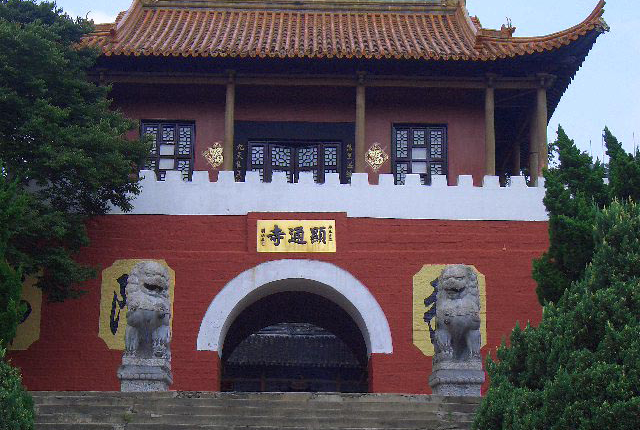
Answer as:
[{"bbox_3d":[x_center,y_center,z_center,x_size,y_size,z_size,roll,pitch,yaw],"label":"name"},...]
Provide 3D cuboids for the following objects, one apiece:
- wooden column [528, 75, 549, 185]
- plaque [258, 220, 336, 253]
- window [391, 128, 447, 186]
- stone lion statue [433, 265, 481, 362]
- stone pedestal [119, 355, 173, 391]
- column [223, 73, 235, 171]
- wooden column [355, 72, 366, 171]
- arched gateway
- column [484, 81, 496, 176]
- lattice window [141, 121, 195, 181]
[{"bbox_3d":[4.604,-1.344,26.247,0.220,3.136,0.220,1,-14,-1],"label":"wooden column"},{"bbox_3d":[-0.456,0.429,24.831,1.526,0.626,0.100,1,-14,-1],"label":"plaque"},{"bbox_3d":[2.128,-1.215,27.187,1.225,1.519,0.120,1,-14,-1],"label":"window"},{"bbox_3d":[2.468,1.839,23.197,0.766,1.785,1.150,1,-14,-1],"label":"stone lion statue"},{"bbox_3d":[-3.123,2.931,22.806,0.824,0.618,1.250,1,-14,-1],"label":"stone pedestal"},{"bbox_3d":[-1.871,-1.425,26.117,0.200,3.111,0.200,1,-14,-1],"label":"column"},{"bbox_3d":[0.825,-1.388,26.170,0.200,3.114,0.200,1,-14,-1],"label":"wooden column"},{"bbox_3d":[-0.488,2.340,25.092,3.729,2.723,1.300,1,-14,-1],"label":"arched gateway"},{"bbox_3d":[3.519,-1.350,26.223,0.200,3.117,0.200,1,-14,-1],"label":"column"},{"bbox_3d":[-3.271,-1.290,27.081,1.204,1.501,0.120,1,-14,-1],"label":"lattice window"}]

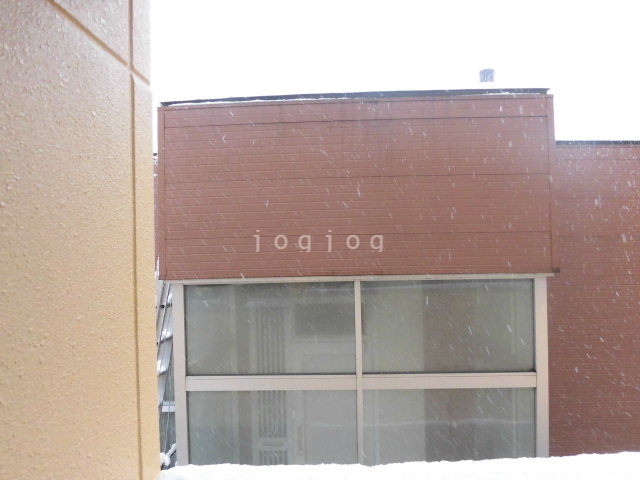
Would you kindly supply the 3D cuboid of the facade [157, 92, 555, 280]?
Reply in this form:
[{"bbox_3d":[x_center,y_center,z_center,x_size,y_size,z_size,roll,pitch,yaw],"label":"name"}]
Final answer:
[{"bbox_3d":[0.313,-0.429,3.800,3.250,1.480,0.300,-1,-1,2],"label":"facade"}]

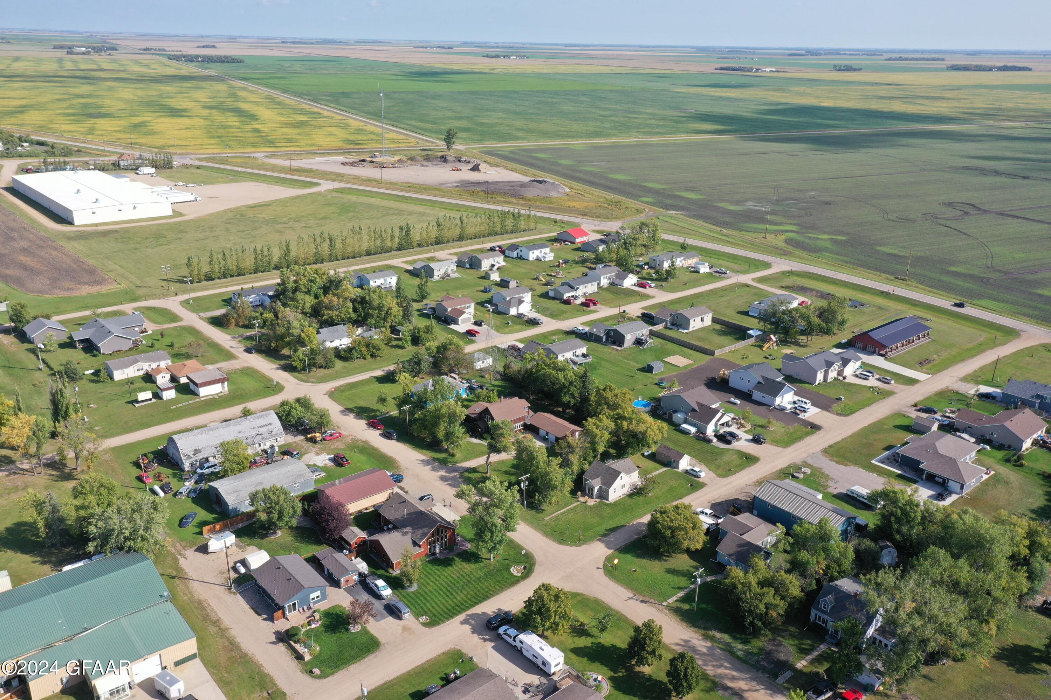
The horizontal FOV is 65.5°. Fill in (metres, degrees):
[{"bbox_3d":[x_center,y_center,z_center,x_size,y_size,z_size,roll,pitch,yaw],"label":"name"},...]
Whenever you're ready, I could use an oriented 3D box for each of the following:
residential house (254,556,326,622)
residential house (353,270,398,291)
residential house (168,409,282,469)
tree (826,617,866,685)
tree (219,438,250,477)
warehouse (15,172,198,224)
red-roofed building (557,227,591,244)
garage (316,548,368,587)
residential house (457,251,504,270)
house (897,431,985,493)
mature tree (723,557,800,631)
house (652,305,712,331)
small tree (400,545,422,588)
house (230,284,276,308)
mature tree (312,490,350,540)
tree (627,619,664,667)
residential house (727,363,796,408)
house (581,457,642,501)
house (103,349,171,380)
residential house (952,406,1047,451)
[{"bbox_3d":[-42.432,42.010,147.726,9.000,4.500,12.800,-16,27,-37],"label":"residential house"},{"bbox_3d":[-66.336,-31.094,355.235,16.700,6.000,13.700,-16,27,-37],"label":"residential house"},{"bbox_3d":[-75.220,21.640,205.510,24.700,6.200,12.900,-15,26,-36],"label":"residential house"},{"bbox_3d":[49.831,47.299,127.805,5.580,12.400,5.580,1,21,0],"label":"tree"},{"bbox_3d":[-68.735,25.488,193.506,7.130,9.260,7.130,1,21,0],"label":"tree"},{"bbox_3d":[-274.656,-99.578,518.855,58.000,8.200,148.000,-16,27,-38],"label":"warehouse"},{"bbox_3d":[25.200,-60.050,426.020,11.200,5.600,13.600,-17,28,-40],"label":"red-roofed building"},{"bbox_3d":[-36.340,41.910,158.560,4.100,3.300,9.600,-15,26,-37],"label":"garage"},{"bbox_3d":[-21.037,-43.229,388.961,19.200,6.100,13.400,-16,27,-37],"label":"residential house"},{"bbox_3d":[99.244,24.993,193.592,21.214,5.128,18.701,-17,27,-39],"label":"house"},{"bbox_3d":[41.964,43.846,145.407,13.740,13.650,13.740,1,21,0],"label":"mature tree"},{"bbox_3d":[56.218,-12.428,293.670,15.600,5.900,14.700,-17,27,-39],"label":"house"},{"bbox_3d":[-21.450,40.790,153.460,4.300,9.600,4.300,1,21,0],"label":"small tree"},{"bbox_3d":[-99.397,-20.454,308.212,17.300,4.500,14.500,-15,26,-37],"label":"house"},{"bbox_3d":[-38.446,33.233,162.096,7.260,10.800,7.260,1,21,0],"label":"mature tree"},{"bbox_3d":[19.971,49.261,136.484,6.090,9.090,6.090,1,21,0],"label":"tree"},{"bbox_3d":[68.618,9.273,236.673,12.400,6.500,18.000,-17,27,-39],"label":"residential house"},{"bbox_3d":[19.055,27.924,180.942,12.668,5.731,7.842,-17,27,-39],"label":"house"},{"bbox_3d":[-118.880,4.180,251.710,17.000,4.200,8.900,-15,26,-36],"label":"house"},{"bbox_3d":[135.390,20.607,232.440,18.000,5.500,18.900,-16,27,-37],"label":"residential house"}]

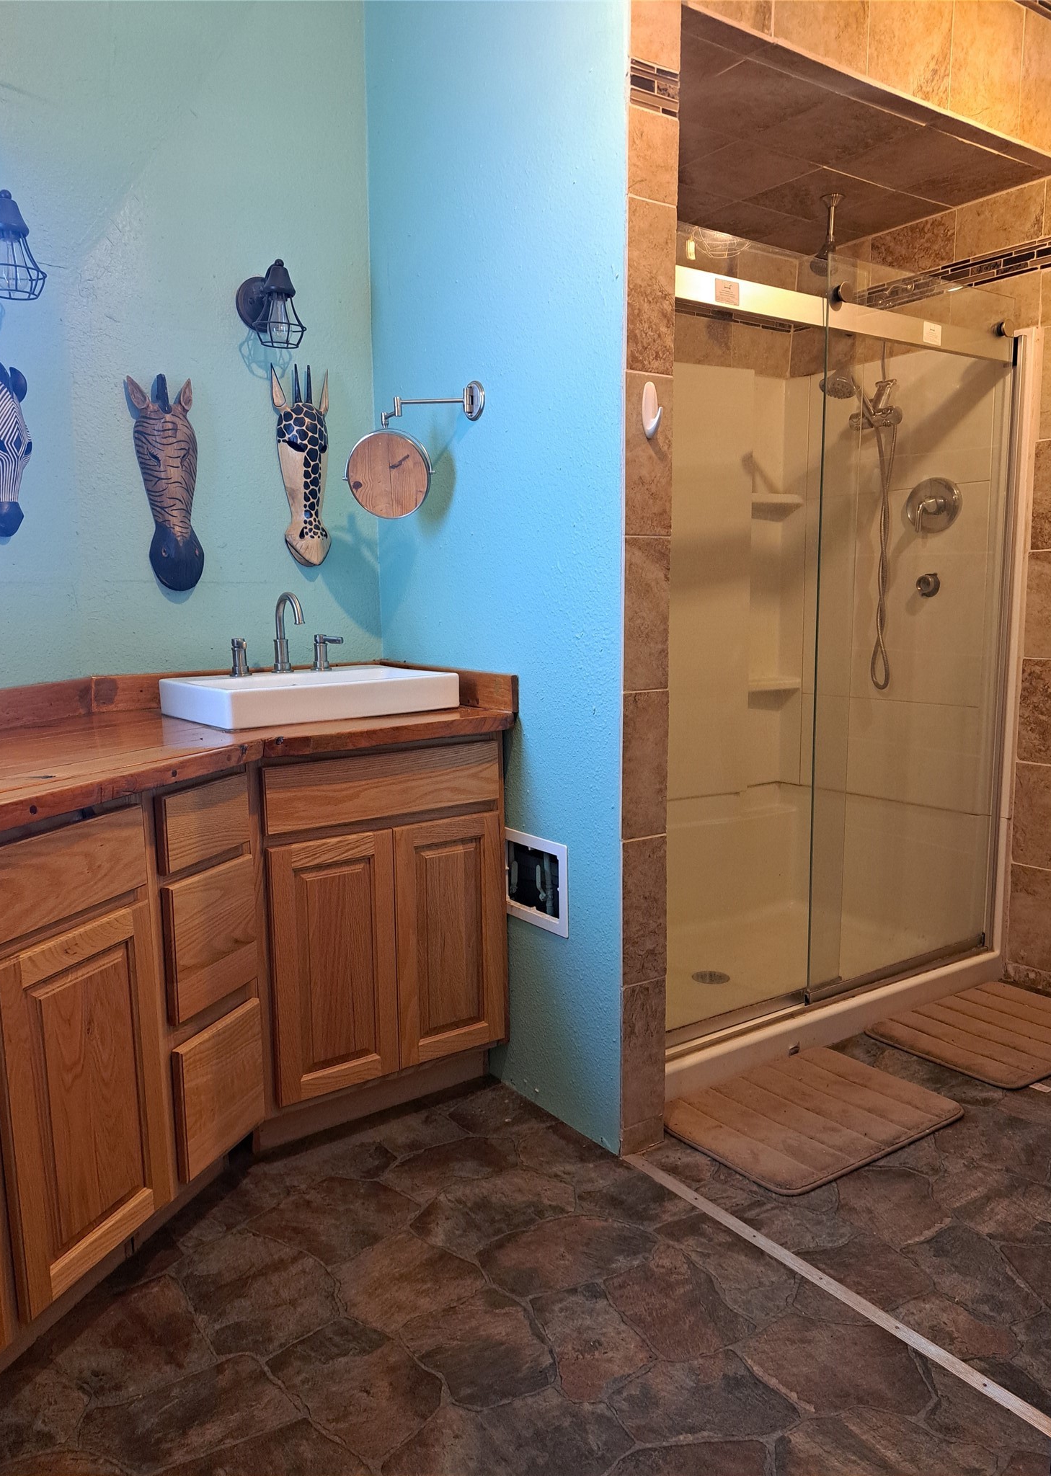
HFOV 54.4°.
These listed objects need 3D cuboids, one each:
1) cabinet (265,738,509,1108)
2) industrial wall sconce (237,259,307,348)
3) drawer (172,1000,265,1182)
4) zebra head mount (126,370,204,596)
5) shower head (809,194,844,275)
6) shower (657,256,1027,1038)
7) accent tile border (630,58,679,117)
[{"bbox_3d":[-0.447,0.376,2.454,0.610,0.810,0.570,-7,11,-35],"label":"cabinet"},{"bbox_3d":[-0.593,-1.005,2.389,0.138,0.200,0.218,-7,11,-35],"label":"industrial wall sconce"},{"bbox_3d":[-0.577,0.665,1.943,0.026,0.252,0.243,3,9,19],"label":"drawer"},{"bbox_3d":[-0.824,-0.589,2.375,0.165,0.495,0.075,-7,11,-35],"label":"zebra head mount"},{"bbox_3d":[0.856,-1.435,2.923,0.115,0.220,0.085,-6,10,-33],"label":"shower head"},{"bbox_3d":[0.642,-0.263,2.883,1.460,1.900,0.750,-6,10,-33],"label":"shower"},{"bbox_3d":[0.239,-1.200,1.897,0.118,0.080,0.014,-6,10,-33],"label":"accent tile border"}]

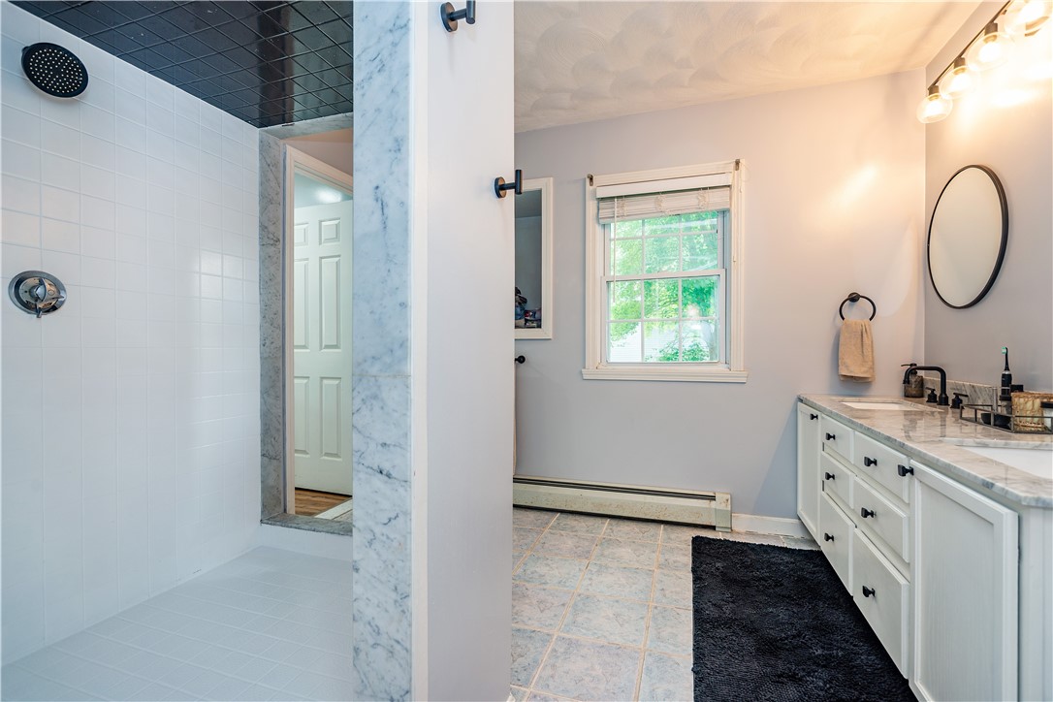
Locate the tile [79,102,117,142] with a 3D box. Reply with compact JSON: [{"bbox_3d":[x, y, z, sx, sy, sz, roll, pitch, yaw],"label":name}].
[{"bbox_3d":[-1.594,-0.847,1.739,0.008,0.110,0.109,0,0,19],"label":"tile"}]

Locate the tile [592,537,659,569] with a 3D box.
[{"bbox_3d":[0.501,1.017,2.360,0.298,0.010,0.298,0,0,19],"label":"tile"}]

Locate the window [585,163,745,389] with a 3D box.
[{"bbox_3d":[0.796,-0.446,2.782,0.925,1.240,0.110,0,0,19],"label":"window"}]

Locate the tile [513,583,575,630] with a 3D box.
[{"bbox_3d":[0.016,1.017,1.880,0.300,0.010,0.300,0,0,19],"label":"tile"}]

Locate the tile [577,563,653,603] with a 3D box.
[{"bbox_3d":[0.404,1.019,2.071,0.298,0.010,0.298,0,0,19],"label":"tile"}]

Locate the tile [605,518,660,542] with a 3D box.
[{"bbox_3d":[0.602,1.017,2.646,0.300,0.010,0.300,0,0,19],"label":"tile"}]

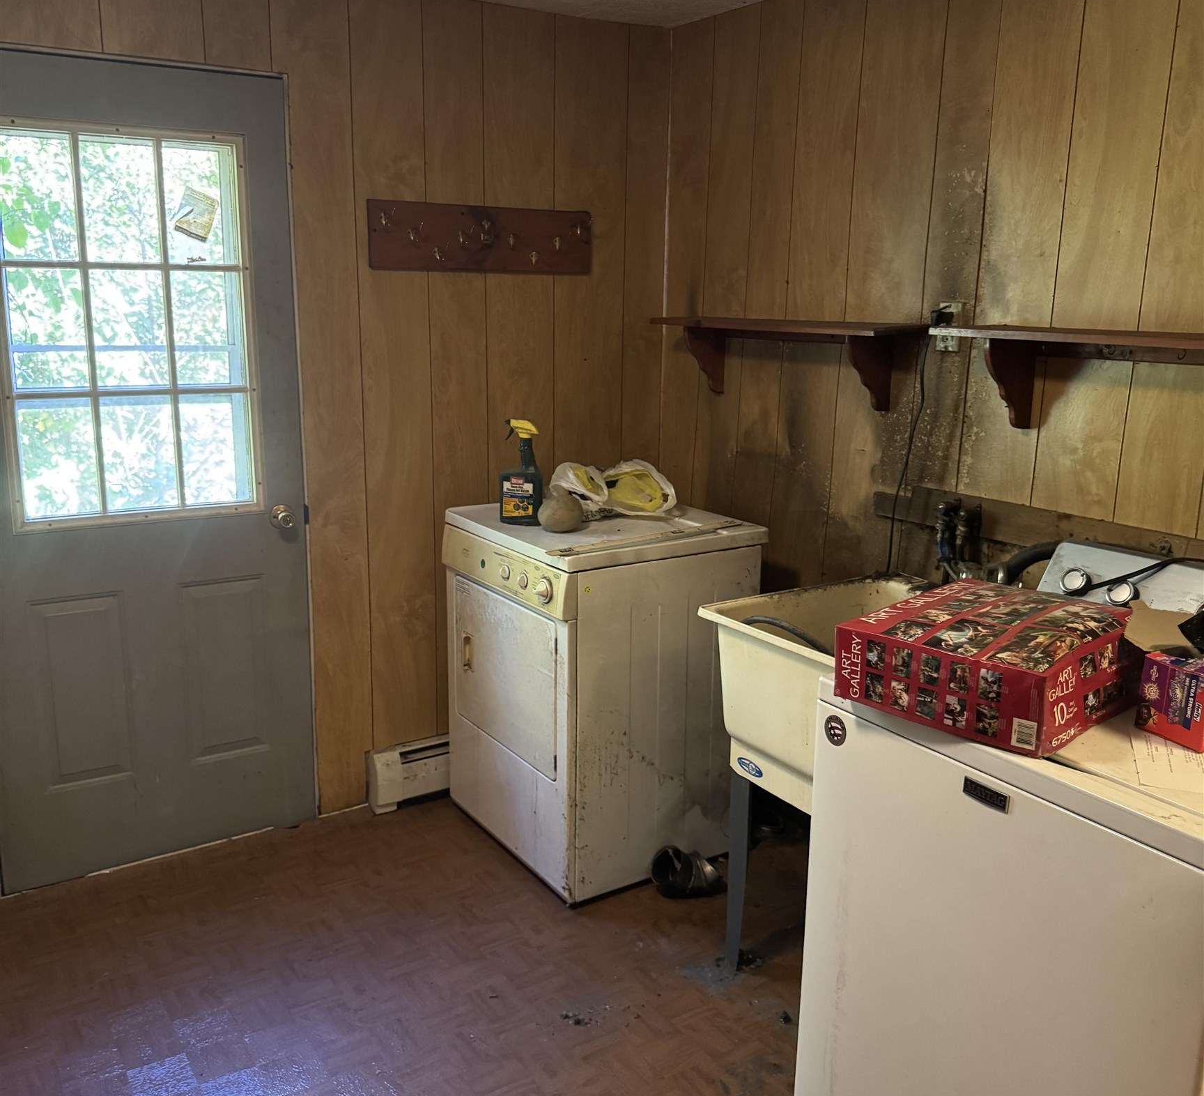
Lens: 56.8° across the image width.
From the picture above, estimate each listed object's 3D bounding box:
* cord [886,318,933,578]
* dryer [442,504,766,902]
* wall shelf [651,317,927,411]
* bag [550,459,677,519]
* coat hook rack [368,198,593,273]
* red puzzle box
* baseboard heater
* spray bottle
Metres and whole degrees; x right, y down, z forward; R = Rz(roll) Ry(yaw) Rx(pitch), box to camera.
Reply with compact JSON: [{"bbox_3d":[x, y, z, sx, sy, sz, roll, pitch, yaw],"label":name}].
[{"bbox_3d":[0.751,-0.227,2.736,0.060,0.620,0.090,-8,16,-32],"label":"cord"},{"bbox_3d":[-0.012,0.364,3.165,0.630,0.915,0.695,-8,16,-32],"label":"dryer"},{"bbox_3d":[0.462,-0.507,3.042,0.175,0.220,0.905,-8,16,-32],"label":"wall shelf"},{"bbox_3d":[0.026,-0.179,3.163,0.350,0.140,0.190,-8,16,-32],"label":"bag"},{"bbox_3d":[-0.323,-0.872,3.164,0.700,0.185,0.055,-8,16,-32],"label":"coat hook rack"},{"bbox_3d":[0.625,0.170,1.762,0.326,0.113,0.415,13,18,42],"label":"red puzzle box"},{"bbox_3d":[-0.308,0.645,3.545,0.900,0.188,0.068,-8,16,-32],"label":"baseboard heater"},{"bbox_3d":[-0.214,-0.205,2.958,0.110,0.278,0.062,5,14,16],"label":"spray bottle"}]

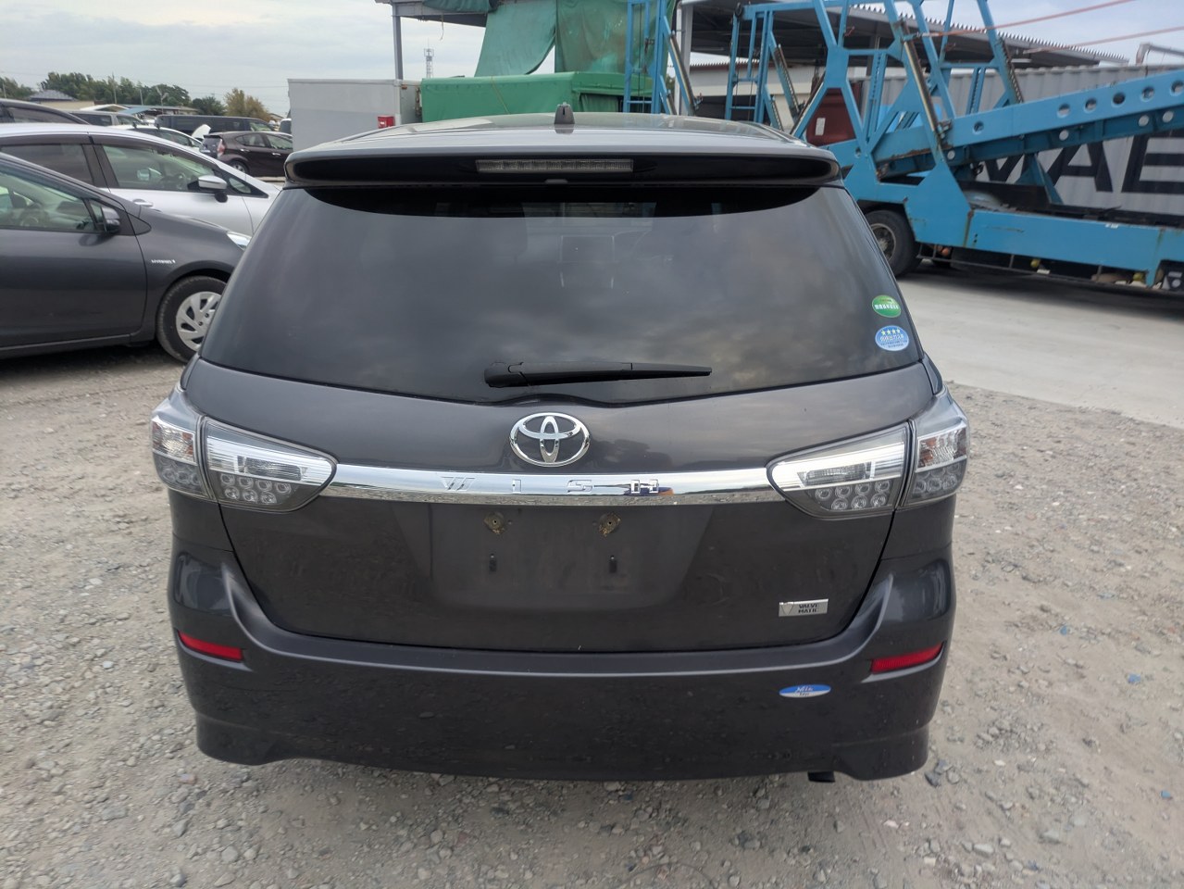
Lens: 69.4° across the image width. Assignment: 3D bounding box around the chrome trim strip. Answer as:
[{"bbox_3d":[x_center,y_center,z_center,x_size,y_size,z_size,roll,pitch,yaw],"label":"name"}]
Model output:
[{"bbox_3d":[-0.073,0.073,1.496,0.820,0.060,0.070,1,20,1],"label":"chrome trim strip"}]

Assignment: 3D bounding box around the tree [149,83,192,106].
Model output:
[{"bbox_3d":[-45.605,-36.075,93.387,5.038,6.072,5.038,-8,22,-23],"label":"tree"}]

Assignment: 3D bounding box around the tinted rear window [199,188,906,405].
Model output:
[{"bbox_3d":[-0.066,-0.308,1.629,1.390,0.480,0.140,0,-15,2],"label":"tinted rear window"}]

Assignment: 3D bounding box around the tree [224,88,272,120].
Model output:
[{"bbox_3d":[-27.843,-26.691,70.093,4.232,4.717,4.232,-7,21,-19],"label":"tree"}]

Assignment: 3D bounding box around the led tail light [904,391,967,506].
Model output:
[{"bbox_3d":[0.642,-0.006,1.637,0.170,0.210,0.220,1,20,1],"label":"led tail light"}]

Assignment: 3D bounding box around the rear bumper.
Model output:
[{"bbox_3d":[-0.067,0.402,1.821,1.670,0.480,0.480,1,20,1],"label":"rear bumper"}]

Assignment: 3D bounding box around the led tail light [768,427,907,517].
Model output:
[{"bbox_3d":[0.428,0.050,1.531,0.260,0.185,0.100,1,20,1],"label":"led tail light"}]

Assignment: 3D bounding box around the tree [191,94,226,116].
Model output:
[{"bbox_3d":[-34.521,-29.385,77.751,3.623,4.411,3.623,-8,22,-21],"label":"tree"}]

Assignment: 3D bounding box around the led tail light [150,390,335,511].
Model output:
[{"bbox_3d":[-0.659,-0.004,1.640,0.410,0.210,0.270,1,20,1],"label":"led tail light"}]

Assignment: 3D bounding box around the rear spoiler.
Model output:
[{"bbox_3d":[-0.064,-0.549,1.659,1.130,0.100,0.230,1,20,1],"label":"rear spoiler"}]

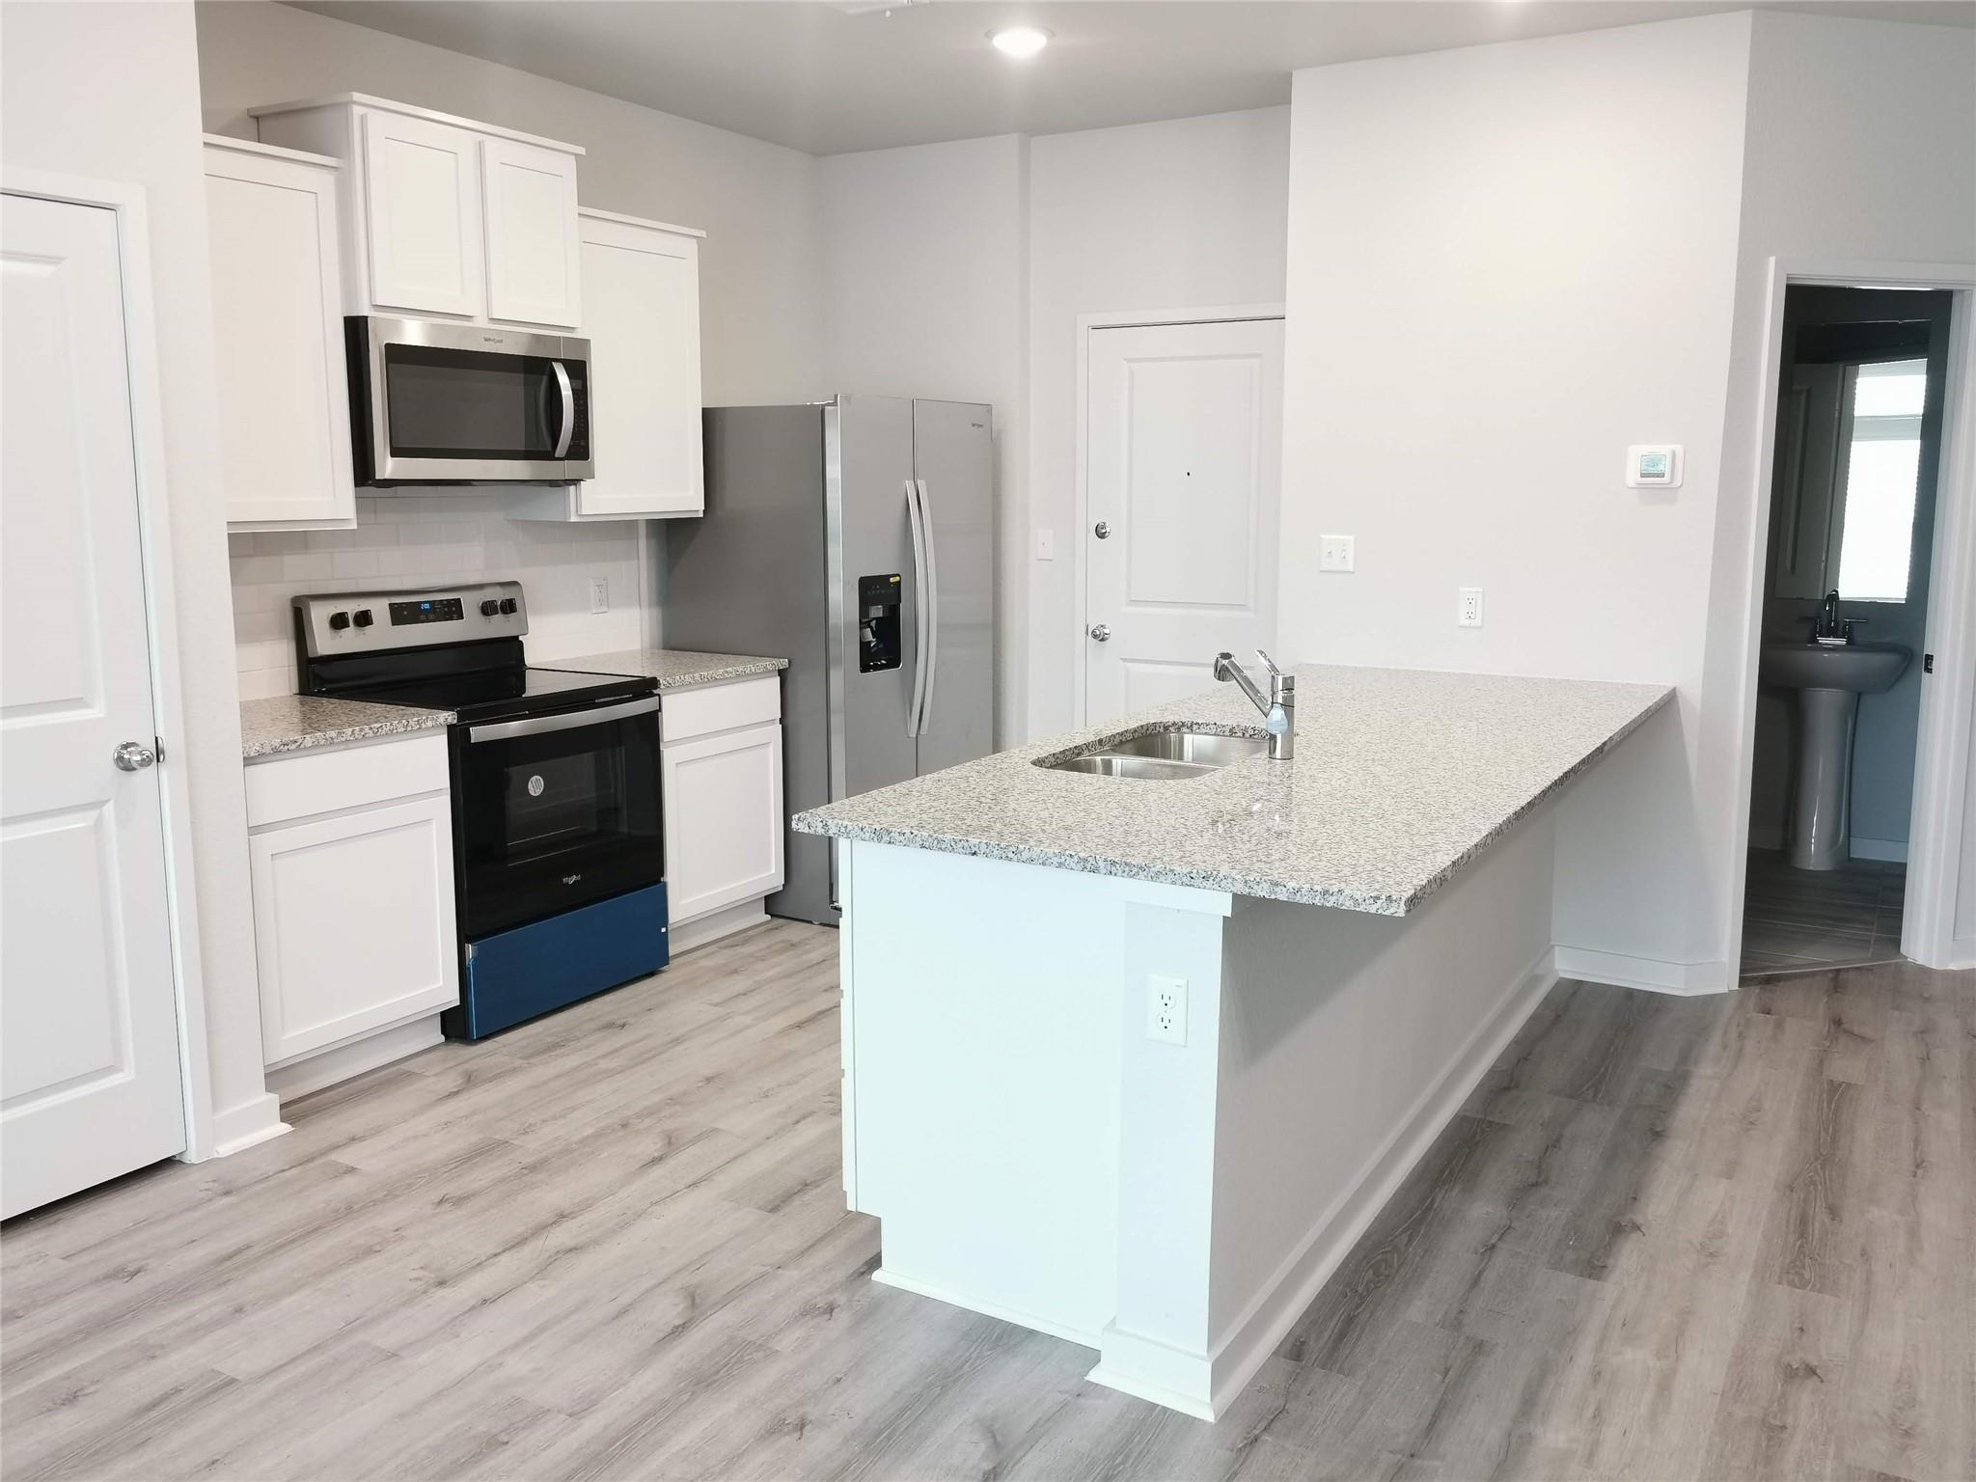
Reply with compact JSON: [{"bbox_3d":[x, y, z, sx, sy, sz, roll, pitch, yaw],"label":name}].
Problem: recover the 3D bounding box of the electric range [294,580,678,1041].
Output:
[{"bbox_3d":[-1.415,0.159,4.608,0.683,1.173,0.760,6,11,30],"label":"electric range"}]

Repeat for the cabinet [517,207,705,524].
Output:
[{"bbox_3d":[-1.221,-1.171,5.087,0.340,0.917,0.614,6,11,30],"label":"cabinet"}]

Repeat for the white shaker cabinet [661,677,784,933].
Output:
[{"bbox_3d":[-1.110,0.183,5.289,0.618,0.828,0.615,6,11,30],"label":"white shaker cabinet"}]

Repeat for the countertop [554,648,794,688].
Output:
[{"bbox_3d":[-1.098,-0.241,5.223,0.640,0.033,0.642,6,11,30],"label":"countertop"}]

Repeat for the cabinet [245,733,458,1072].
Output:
[{"bbox_3d":[-1.809,0.399,4.074,0.628,0.874,0.613,6,11,30],"label":"cabinet"}]

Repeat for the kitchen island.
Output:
[{"bbox_3d":[0.815,0.438,3.797,1.103,0.911,2.749,6,11,30],"label":"kitchen island"}]

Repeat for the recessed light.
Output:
[{"bbox_3d":[0.091,-1.965,4.490,0.201,0.032,0.201,0,10,0],"label":"recessed light"}]

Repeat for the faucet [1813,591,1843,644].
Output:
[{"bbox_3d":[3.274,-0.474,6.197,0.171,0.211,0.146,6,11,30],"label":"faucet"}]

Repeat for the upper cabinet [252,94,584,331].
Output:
[{"bbox_3d":[-1.556,-1.423,4.475,0.415,0.545,0.801,6,11,30],"label":"upper cabinet"}]

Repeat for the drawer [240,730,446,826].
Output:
[{"bbox_3d":[-1.769,0.073,4.037,0.513,0.136,0.574,6,11,30],"label":"drawer"}]

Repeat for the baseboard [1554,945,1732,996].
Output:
[{"bbox_3d":[1.961,0.690,4.792,0.452,0.090,0.111,6,11,30],"label":"baseboard"}]

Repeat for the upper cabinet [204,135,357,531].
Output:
[{"bbox_3d":[-1.928,-0.976,3.917,0.340,0.917,0.613,6,11,30],"label":"upper cabinet"}]

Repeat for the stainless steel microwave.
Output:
[{"bbox_3d":[-1.542,-0.936,4.505,0.417,0.426,0.768,6,11,30],"label":"stainless steel microwave"}]

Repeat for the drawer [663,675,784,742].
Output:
[{"bbox_3d":[-1.063,-0.119,5.214,0.513,0.136,0.590,6,11,30],"label":"drawer"}]

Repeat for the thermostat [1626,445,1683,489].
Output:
[{"bbox_3d":[1.898,-0.779,4.551,0.152,0.121,0.028,6,11,30],"label":"thermostat"}]

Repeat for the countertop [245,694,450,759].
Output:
[{"bbox_3d":[-1.797,-0.047,3.991,0.653,0.032,0.615,6,11,30],"label":"countertop"}]

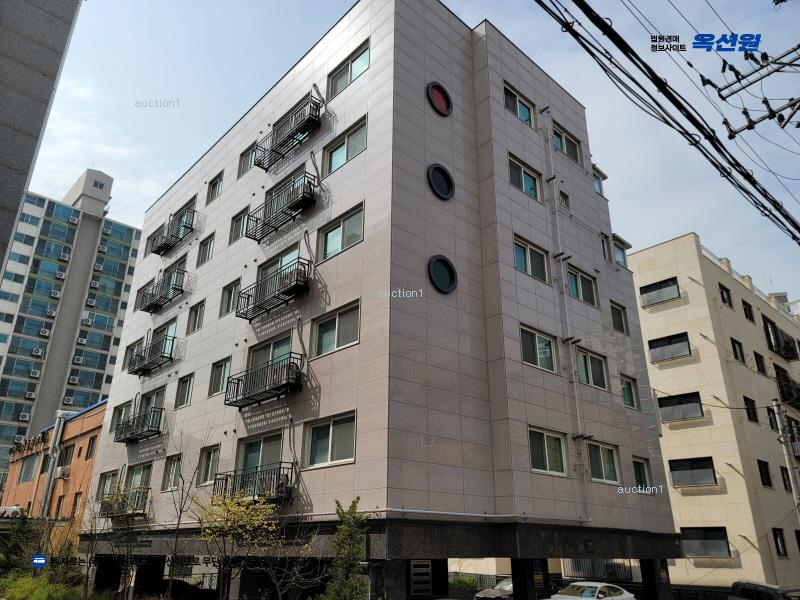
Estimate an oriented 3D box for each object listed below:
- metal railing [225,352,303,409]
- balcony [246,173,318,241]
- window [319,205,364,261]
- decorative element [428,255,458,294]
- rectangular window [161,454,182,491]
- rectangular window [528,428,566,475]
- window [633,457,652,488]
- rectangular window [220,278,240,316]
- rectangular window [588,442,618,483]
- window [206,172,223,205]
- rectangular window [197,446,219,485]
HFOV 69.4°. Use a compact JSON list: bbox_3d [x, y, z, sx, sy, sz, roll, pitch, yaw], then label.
[{"bbox_3d":[-3.845,2.307,16.245,0.462,0.893,3.403,20,-28,-39],"label":"metal railing"},{"bbox_3d":[-3.847,-2.911,18.567,0.461,0.906,3.407,20,-29,-39],"label":"balcony"},{"bbox_3d":[-1.591,-1.776,16.038,0.180,1.189,2.171,20,-29,-39],"label":"window"},{"bbox_3d":[1.102,-0.641,15.106,1.084,1.084,0.160,20,-29,-39],"label":"decorative element"},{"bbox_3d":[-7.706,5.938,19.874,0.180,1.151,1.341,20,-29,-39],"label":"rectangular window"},{"bbox_3d":[3.867,4.009,15.181,1.758,1.113,0.150,20,-28,-39],"label":"rectangular window"},{"bbox_3d":[7.583,5.659,18.201,1.134,1.071,0.180,20,-29,-39],"label":"window"},{"bbox_3d":[-5.869,-0.063,20.239,0.150,1.187,1.353,20,-29,-39],"label":"rectangular window"},{"bbox_3d":[5.905,4.768,16.848,1.665,1.110,0.150,20,-30,-39],"label":"rectangular window"},{"bbox_3d":[-7.705,-4.621,24.352,0.150,1.187,1.350,20,-29,-39],"label":"window"},{"bbox_3d":[-5.924,5.168,18.070,0.150,1.187,1.353,20,-29,-39],"label":"rectangular window"}]

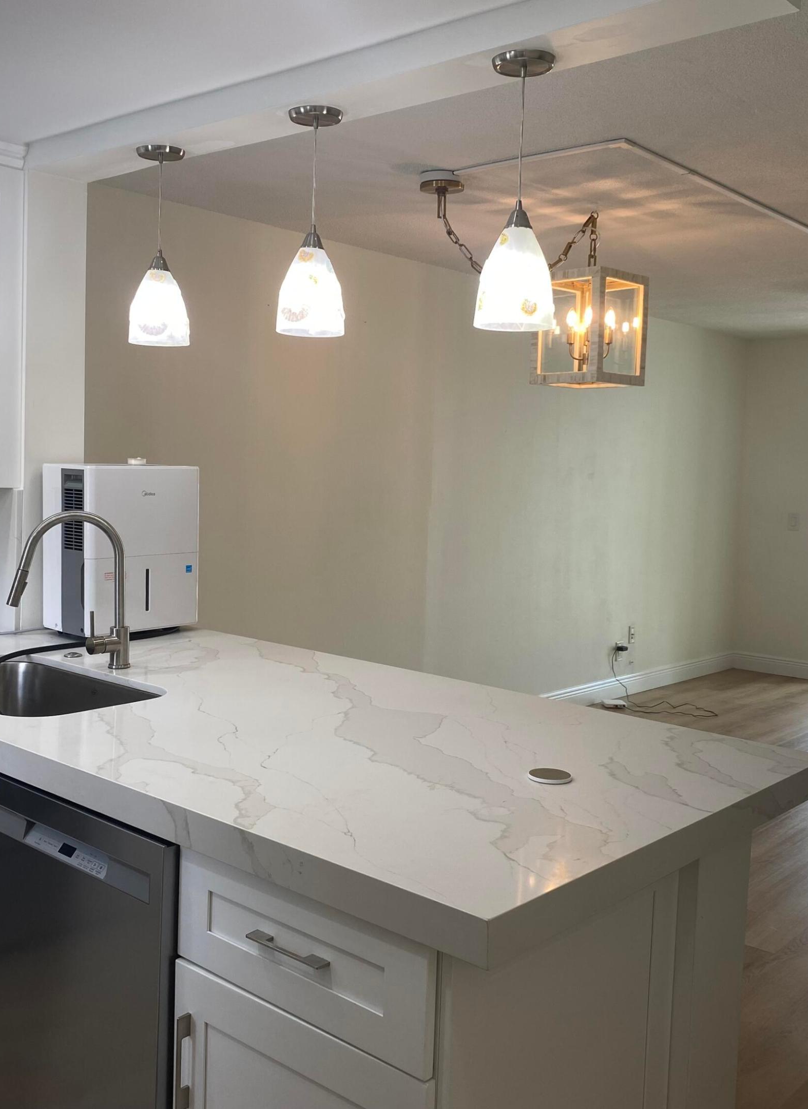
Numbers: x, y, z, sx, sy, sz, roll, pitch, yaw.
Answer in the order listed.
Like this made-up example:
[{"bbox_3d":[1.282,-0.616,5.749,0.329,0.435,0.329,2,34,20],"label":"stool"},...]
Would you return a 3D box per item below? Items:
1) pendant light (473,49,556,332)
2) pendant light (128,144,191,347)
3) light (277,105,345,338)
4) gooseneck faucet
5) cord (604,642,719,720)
[{"bbox_3d":[0.219,-0.689,2.107,0.158,0.502,0.158,2,5,0],"label":"pendant light"},{"bbox_3d":[-0.622,-0.780,2.827,0.158,0.489,0.158,2,5,0],"label":"pendant light"},{"bbox_3d":[-0.201,-0.738,2.473,0.158,0.489,0.158,2,5,0],"label":"light"},{"bbox_3d":[-0.805,0.086,2.693,0.298,0.385,0.075,-1,5,-33],"label":"gooseneck faucet"},{"bbox_3d":[1.588,0.764,6.806,0.665,0.365,0.470,6,6,41],"label":"cord"}]

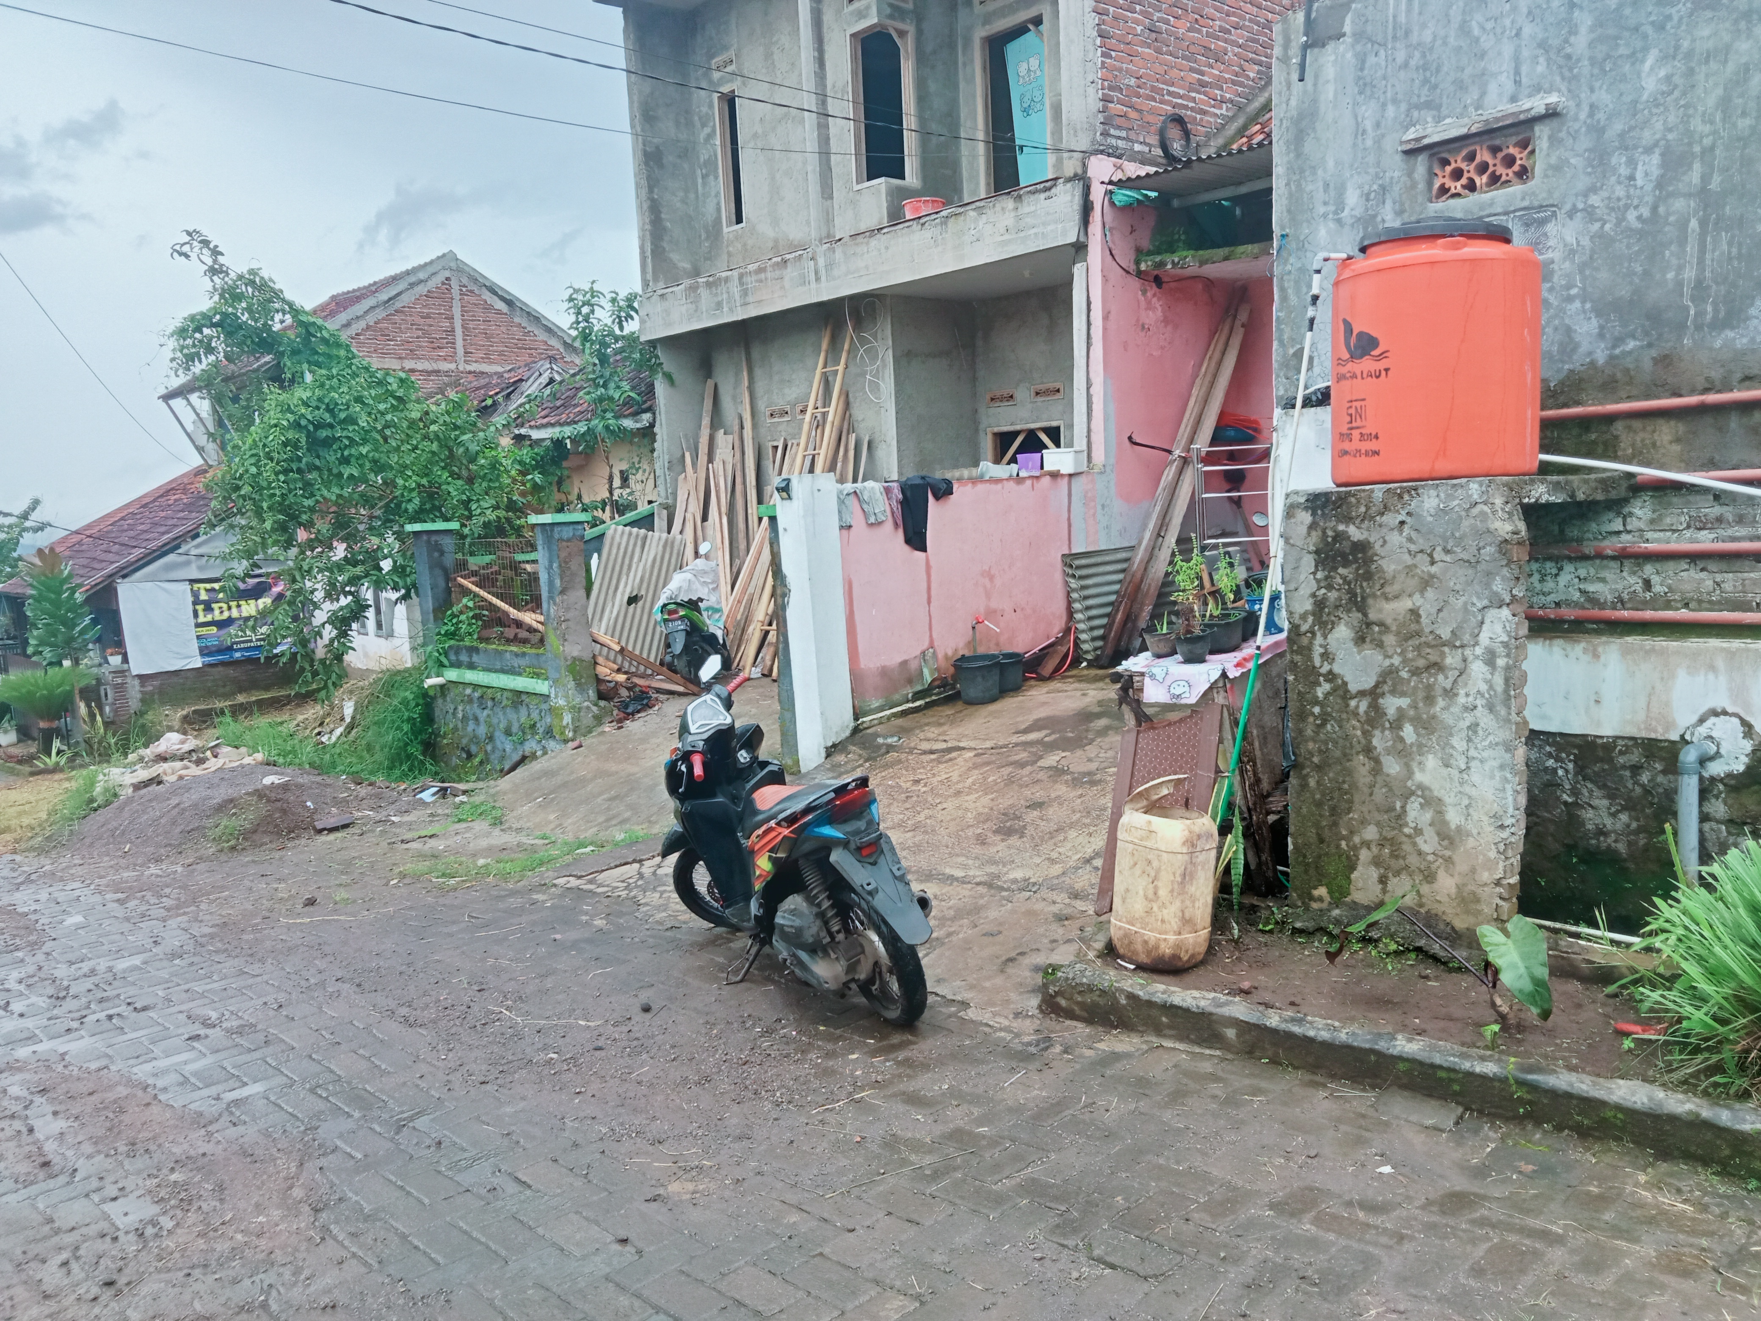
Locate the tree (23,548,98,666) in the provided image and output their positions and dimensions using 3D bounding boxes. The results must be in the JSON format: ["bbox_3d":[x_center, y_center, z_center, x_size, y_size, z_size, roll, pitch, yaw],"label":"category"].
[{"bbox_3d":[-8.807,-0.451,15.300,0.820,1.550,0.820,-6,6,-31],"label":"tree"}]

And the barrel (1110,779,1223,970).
[{"bbox_3d":[0.854,0.627,4.260,0.300,0.550,0.270,1,6,11],"label":"barrel"}]

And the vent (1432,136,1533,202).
[{"bbox_3d":[2.343,-1.914,5.551,0.090,0.200,0.400,-7,7,-38],"label":"vent"}]

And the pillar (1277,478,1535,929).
[{"bbox_3d":[1.641,0.134,4.418,0.140,1.320,0.715,-7,7,-40],"label":"pillar"}]

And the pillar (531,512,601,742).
[{"bbox_3d":[-2.196,-0.226,9.950,0.300,1.580,0.300,-7,7,-41],"label":"pillar"}]

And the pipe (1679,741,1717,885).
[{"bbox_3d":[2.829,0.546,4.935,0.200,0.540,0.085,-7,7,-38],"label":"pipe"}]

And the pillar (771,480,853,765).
[{"bbox_3d":[-0.357,-0.211,7.950,0.210,1.660,0.270,-7,7,-41],"label":"pillar"}]

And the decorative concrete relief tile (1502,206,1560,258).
[{"bbox_3d":[2.487,-1.628,5.410,0.080,0.190,0.190,-7,7,-38],"label":"decorative concrete relief tile"}]

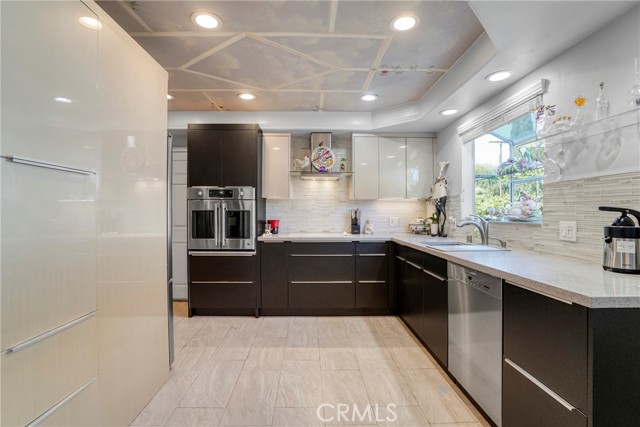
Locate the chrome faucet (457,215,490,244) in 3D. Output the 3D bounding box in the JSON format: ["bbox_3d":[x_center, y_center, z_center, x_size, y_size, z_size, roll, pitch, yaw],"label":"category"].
[{"bbox_3d":[1.326,0.140,2.331,0.255,0.262,0.082,0,0,-1],"label":"chrome faucet"}]

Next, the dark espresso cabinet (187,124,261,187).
[{"bbox_3d":[-1.137,-0.671,3.407,0.812,0.729,0.612,0,0,-1],"label":"dark espresso cabinet"}]

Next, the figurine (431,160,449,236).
[{"bbox_3d":[1.401,-0.170,3.142,0.194,0.887,0.204,0,0,-41],"label":"figurine"}]

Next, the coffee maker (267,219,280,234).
[{"bbox_3d":[-0.618,0.176,3.570,0.178,0.209,0.184,0,0,-1],"label":"coffee maker"}]

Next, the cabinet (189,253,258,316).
[{"bbox_3d":[-1.137,0.831,3.407,0.812,0.755,0.612,0,0,-1],"label":"cabinet"}]

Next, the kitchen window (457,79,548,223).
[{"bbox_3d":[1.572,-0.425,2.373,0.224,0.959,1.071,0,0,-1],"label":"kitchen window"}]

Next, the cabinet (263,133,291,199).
[{"bbox_3d":[-0.547,-0.595,3.534,0.347,0.824,0.357,0,0,-1],"label":"cabinet"}]

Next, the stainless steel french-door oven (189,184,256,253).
[{"bbox_3d":[-1.142,0.063,3.376,0.780,0.750,0.592,0,0,-1],"label":"stainless steel french-door oven"}]

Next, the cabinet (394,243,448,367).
[{"bbox_3d":[1.162,0.734,2.444,0.612,0.862,1.193,0,0,-1],"label":"cabinet"}]

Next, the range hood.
[{"bbox_3d":[0.000,-0.750,3.488,0.551,0.602,0.439,0,0,-1],"label":"range hood"}]

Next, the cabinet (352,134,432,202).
[{"bbox_3d":[0.932,-0.589,3.534,1.046,0.826,0.357,0,0,-1],"label":"cabinet"}]

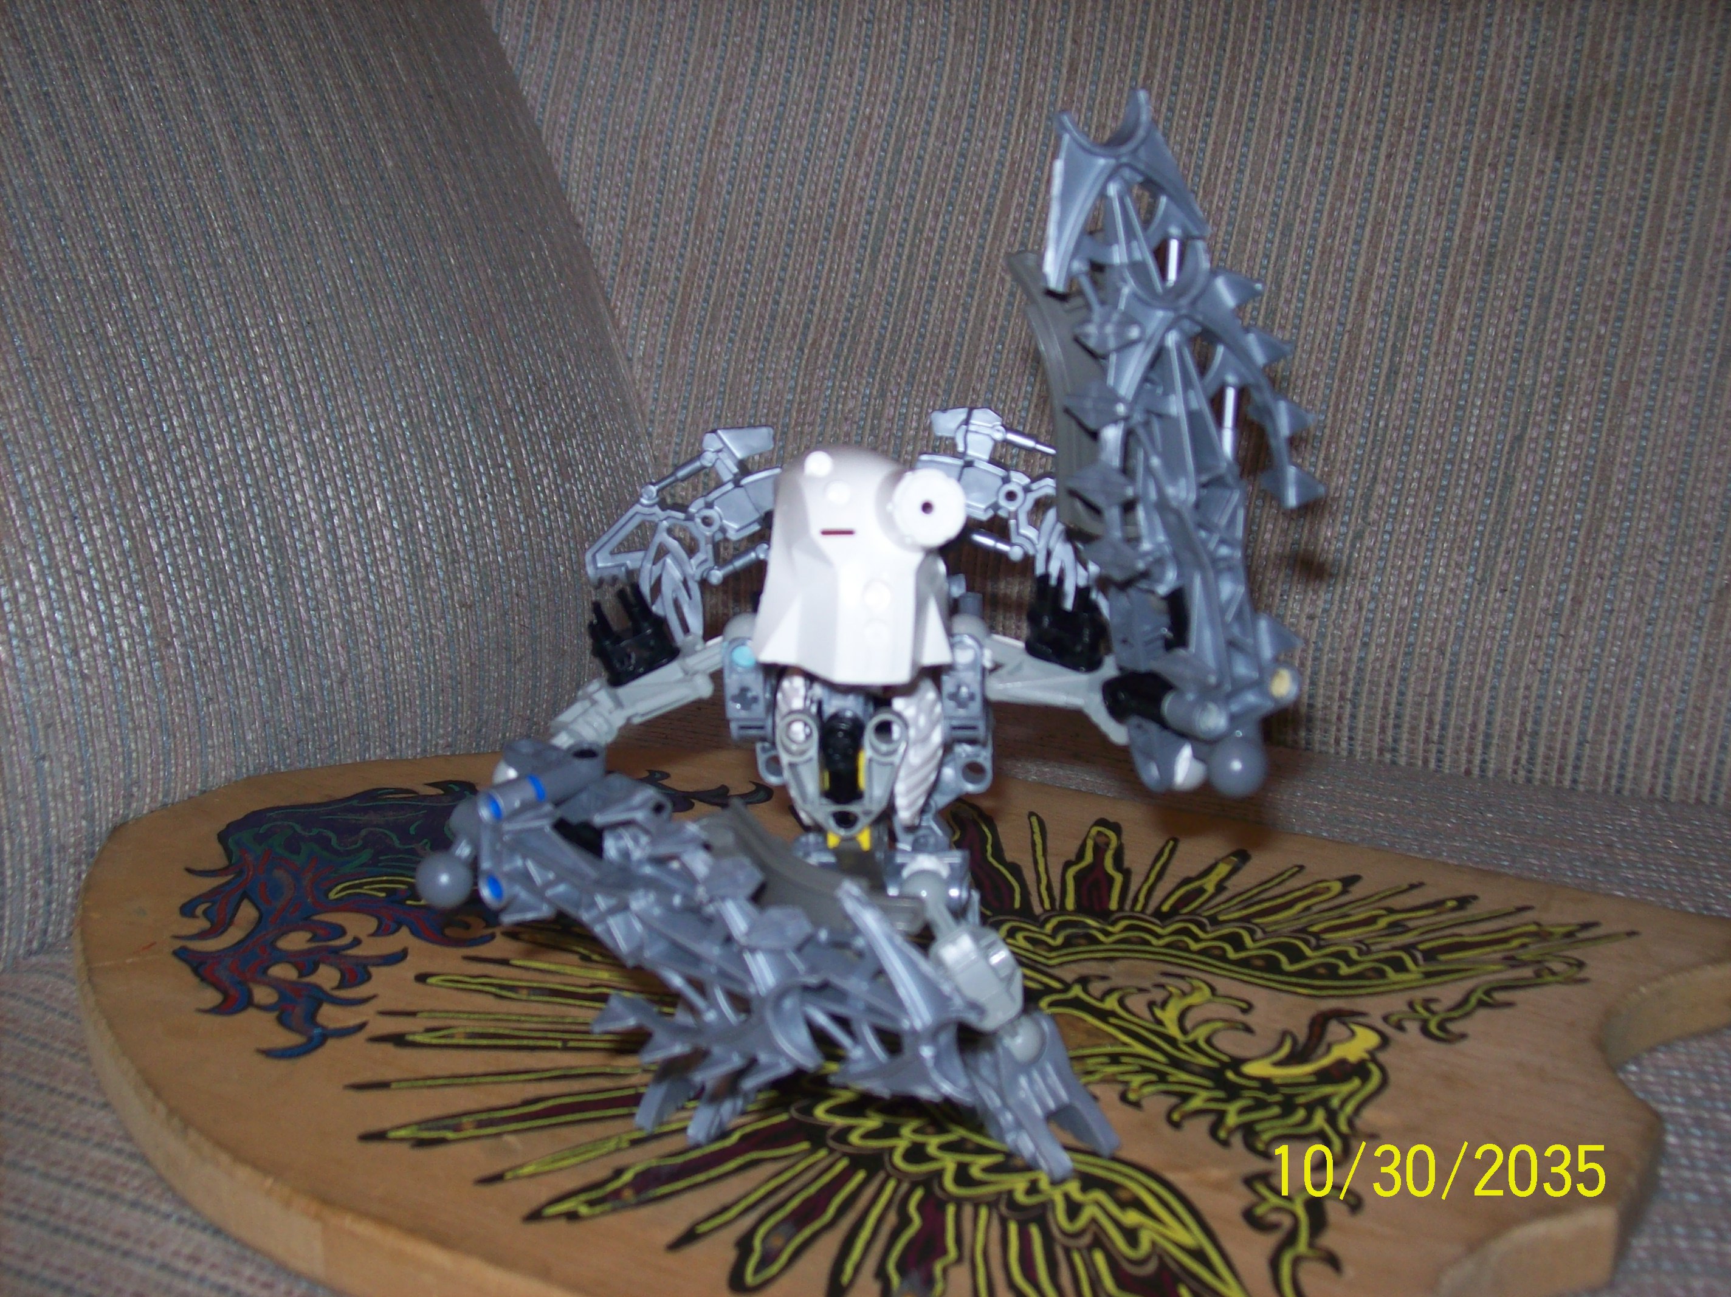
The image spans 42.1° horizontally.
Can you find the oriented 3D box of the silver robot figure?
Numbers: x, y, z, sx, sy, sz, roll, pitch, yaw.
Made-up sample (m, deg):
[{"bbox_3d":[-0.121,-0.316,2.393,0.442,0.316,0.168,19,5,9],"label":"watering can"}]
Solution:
[{"bbox_3d":[0.000,-0.009,0.397,0.166,0.170,0.130,0,17,3],"label":"silver robot figure"}]

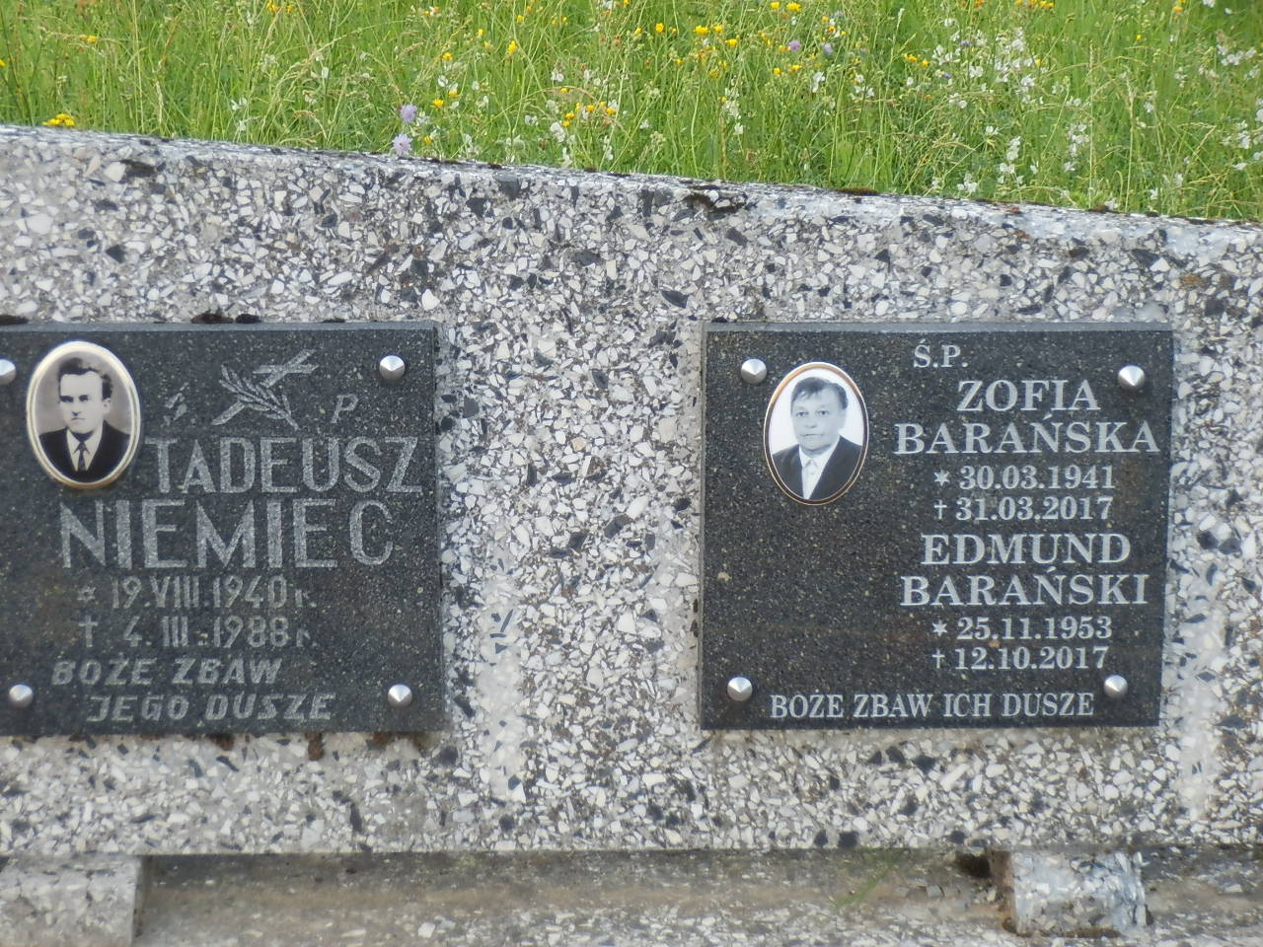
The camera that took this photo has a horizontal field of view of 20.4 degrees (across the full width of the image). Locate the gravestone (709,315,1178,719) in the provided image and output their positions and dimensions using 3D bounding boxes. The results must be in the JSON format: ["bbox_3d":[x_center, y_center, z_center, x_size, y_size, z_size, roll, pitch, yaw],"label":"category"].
[{"bbox_3d":[0.200,0.036,2.322,0.306,0.268,0.029,0,12,-3],"label":"gravestone"}]

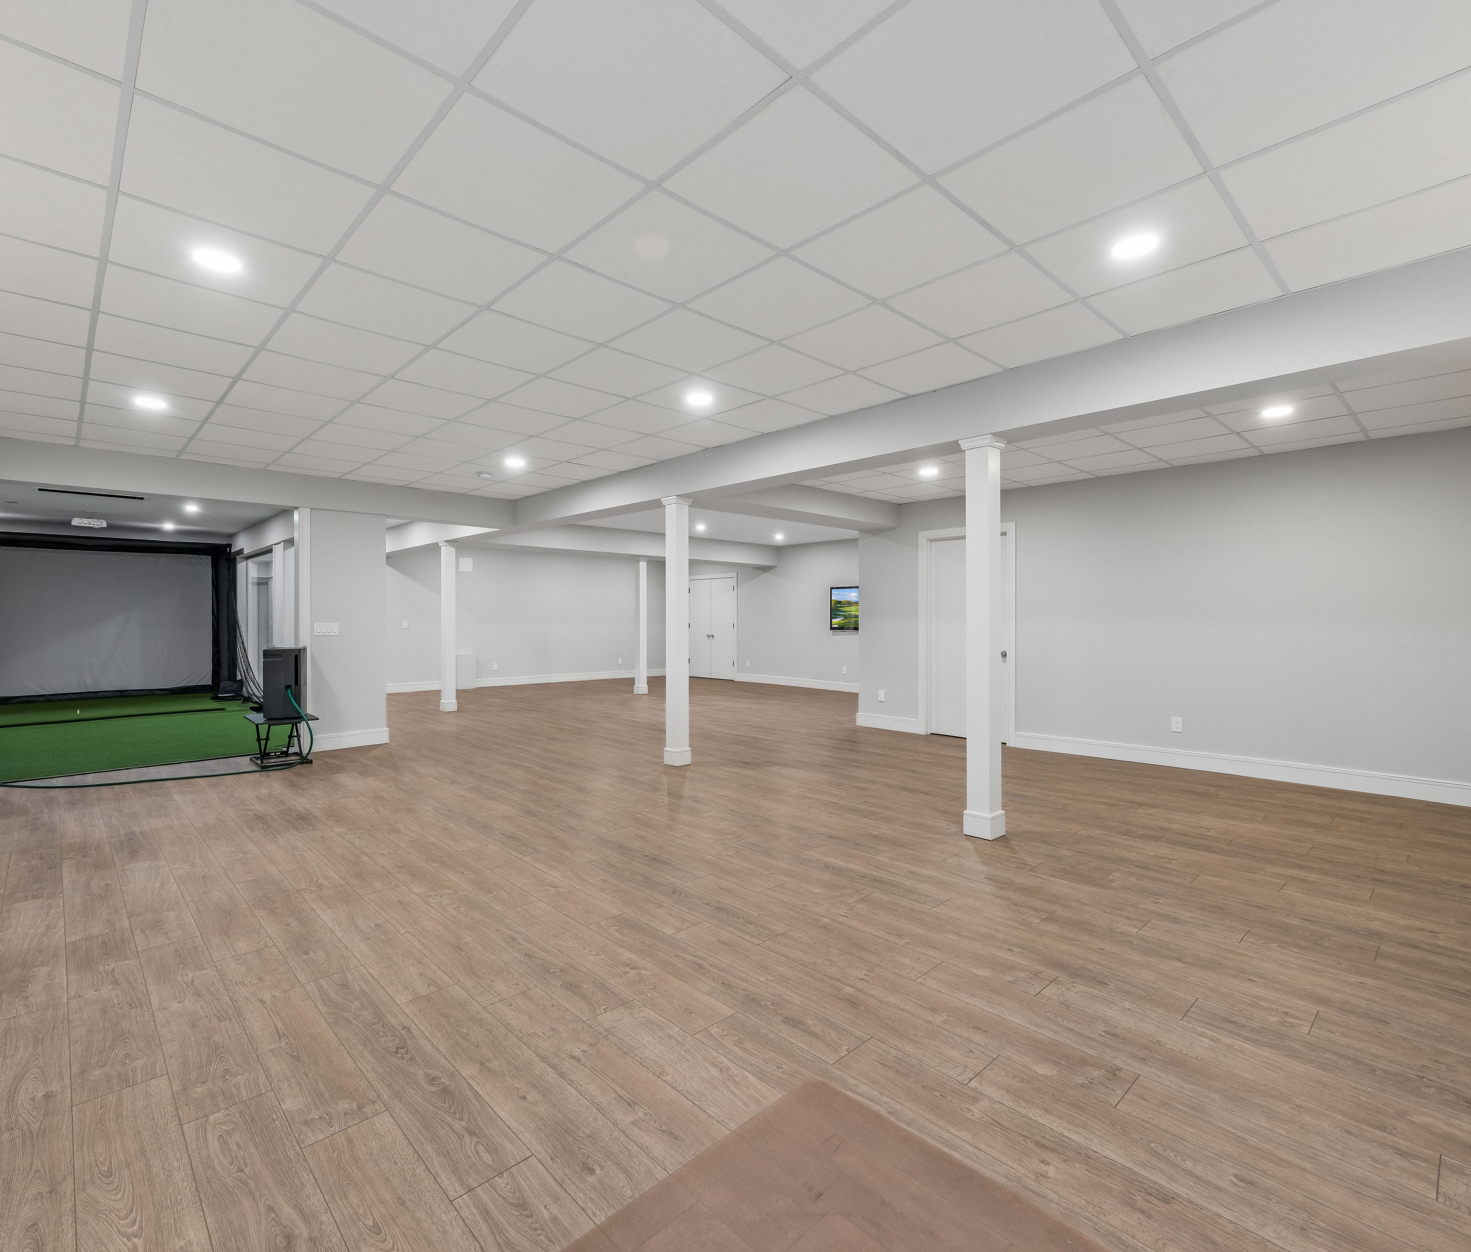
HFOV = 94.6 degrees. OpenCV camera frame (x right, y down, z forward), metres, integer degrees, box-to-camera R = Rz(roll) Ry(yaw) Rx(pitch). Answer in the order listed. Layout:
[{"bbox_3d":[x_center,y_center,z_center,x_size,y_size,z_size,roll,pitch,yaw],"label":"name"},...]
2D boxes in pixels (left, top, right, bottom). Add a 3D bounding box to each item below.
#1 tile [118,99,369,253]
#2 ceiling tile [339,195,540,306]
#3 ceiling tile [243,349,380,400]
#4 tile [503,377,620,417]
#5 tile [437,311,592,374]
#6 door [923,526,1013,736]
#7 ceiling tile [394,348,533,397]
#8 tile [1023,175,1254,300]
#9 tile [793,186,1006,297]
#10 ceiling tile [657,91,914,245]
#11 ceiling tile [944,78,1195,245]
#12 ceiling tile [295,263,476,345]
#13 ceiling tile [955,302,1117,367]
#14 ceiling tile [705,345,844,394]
[{"bbox_3d":[-1.552,-1.399,2.165,0.600,0.022,0.600,-1,1,-45],"label":"tile"},{"bbox_3d":[-1.116,-1.412,2.590,0.600,0.022,0.600,-1,1,-45],"label":"ceiling tile"},{"bbox_3d":[-2.418,-1.423,3.872,0.598,0.020,0.598,-1,1,-44],"label":"ceiling tile"},{"bbox_3d":[-1.104,-1.442,4.311,0.600,0.022,0.600,-1,1,-45],"label":"tile"},{"bbox_3d":[-1.108,-1.431,3.449,0.600,0.022,0.600,-1,1,-45],"label":"tile"},{"bbox_3d":[2.485,0.131,7.189,0.050,2.130,0.890,0,0,-44],"label":"door"},{"bbox_3d":[-1.538,-1.422,3.863,0.585,0.020,0.585,-1,1,-45],"label":"ceiling tile"},{"bbox_3d":[1.496,-1.427,2.534,0.580,0.020,0.580,0,0,-44],"label":"tile"},{"bbox_3d":[0.619,-1.420,2.553,0.598,0.020,0.598,-1,1,-44],"label":"tile"},{"bbox_3d":[0.171,-1.404,2.140,0.585,0.020,0.585,-1,1,-45],"label":"ceiling tile"},{"bbox_3d":[1.041,-1.408,2.114,0.585,0.020,0.585,-1,1,-45],"label":"ceiling tile"},{"bbox_3d":[-1.552,-1.423,3.024,0.580,0.020,0.580,0,0,-44],"label":"ceiling tile"},{"bbox_3d":[1.509,-1.431,3.373,0.570,0.020,0.585,-1,1,-45],"label":"ceiling tile"},{"bbox_3d":[0.205,-1.431,3.827,0.598,0.020,0.598,-1,1,-44],"label":"ceiling tile"}]

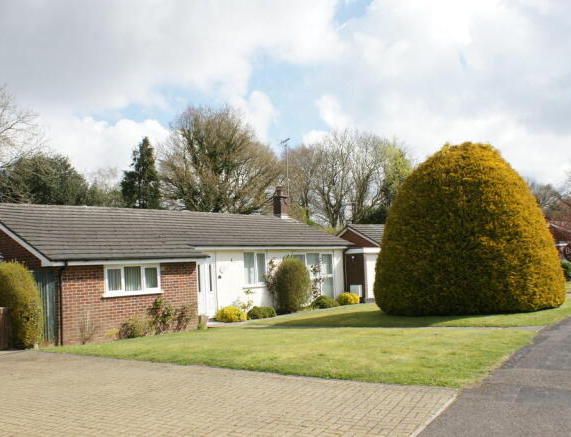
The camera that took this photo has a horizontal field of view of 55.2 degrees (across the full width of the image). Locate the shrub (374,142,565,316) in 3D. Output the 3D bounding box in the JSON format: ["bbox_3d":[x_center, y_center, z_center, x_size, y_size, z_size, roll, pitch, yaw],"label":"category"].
[{"bbox_3d":[5.891,0.226,17.514,5.650,5.230,5.600,-4,-5,18],"label":"shrub"}]

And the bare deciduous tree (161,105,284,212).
[{"bbox_3d":[-4.726,-1.540,39.796,8.940,13.600,8.490,-2,-5,-7],"label":"bare deciduous tree"}]

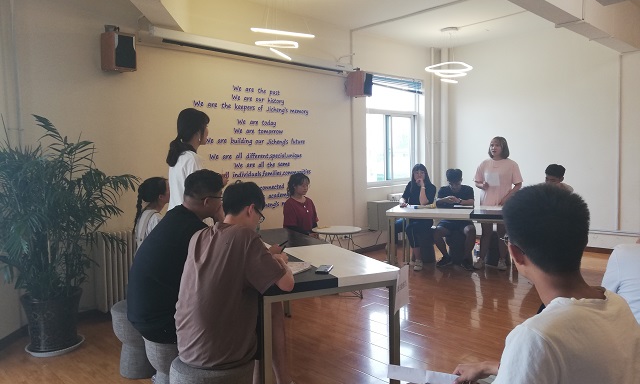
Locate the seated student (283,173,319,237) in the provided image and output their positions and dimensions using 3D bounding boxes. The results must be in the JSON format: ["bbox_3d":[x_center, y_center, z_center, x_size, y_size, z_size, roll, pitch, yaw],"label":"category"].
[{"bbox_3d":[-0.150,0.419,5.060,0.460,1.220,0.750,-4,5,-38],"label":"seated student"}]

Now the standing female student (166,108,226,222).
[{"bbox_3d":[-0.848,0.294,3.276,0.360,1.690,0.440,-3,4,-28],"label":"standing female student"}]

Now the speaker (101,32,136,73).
[{"bbox_3d":[-1.802,-1.255,4.311,0.230,0.325,0.205,9,9,38],"label":"speaker"}]

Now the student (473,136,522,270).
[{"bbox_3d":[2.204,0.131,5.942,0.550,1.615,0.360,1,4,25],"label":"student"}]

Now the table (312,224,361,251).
[{"bbox_3d":[0.182,0.709,4.948,0.510,0.637,0.510,-4,4,-43],"label":"table"}]

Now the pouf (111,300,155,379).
[{"bbox_3d":[-1.141,0.936,3.125,0.385,0.440,0.385,-4,4,-43],"label":"pouf"}]

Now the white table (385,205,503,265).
[{"bbox_3d":[1.753,0.591,5.630,1.800,0.750,0.800,1,4,20],"label":"white table"}]

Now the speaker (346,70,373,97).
[{"bbox_3d":[0.562,-1.500,6.670,0.280,0.320,0.220,2,5,38],"label":"speaker"}]

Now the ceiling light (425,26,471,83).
[{"bbox_3d":[1.877,-1.954,6.939,0.670,0.770,0.670,-1,3,0],"label":"ceiling light"}]

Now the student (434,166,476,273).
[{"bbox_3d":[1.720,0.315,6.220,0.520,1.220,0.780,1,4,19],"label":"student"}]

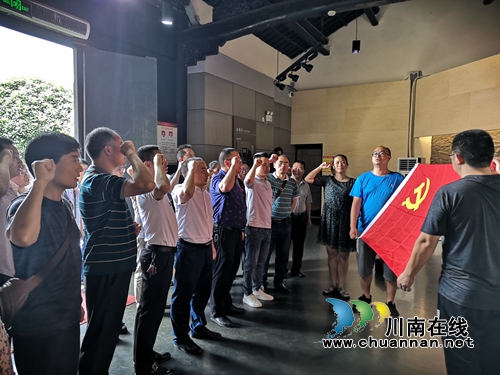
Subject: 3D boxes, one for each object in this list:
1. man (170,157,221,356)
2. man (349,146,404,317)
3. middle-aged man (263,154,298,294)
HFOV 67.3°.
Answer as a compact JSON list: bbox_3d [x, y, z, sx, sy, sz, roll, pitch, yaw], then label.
[{"bbox_3d":[-0.469,0.550,3.230,0.400,1.612,0.530,1,3,25],"label":"man"},{"bbox_3d":[1.392,0.443,4.066,0.600,1.758,0.420,1,2,20],"label":"man"},{"bbox_3d":[0.387,0.444,4.732,0.500,1.703,0.370,-1,2,-13],"label":"middle-aged man"}]

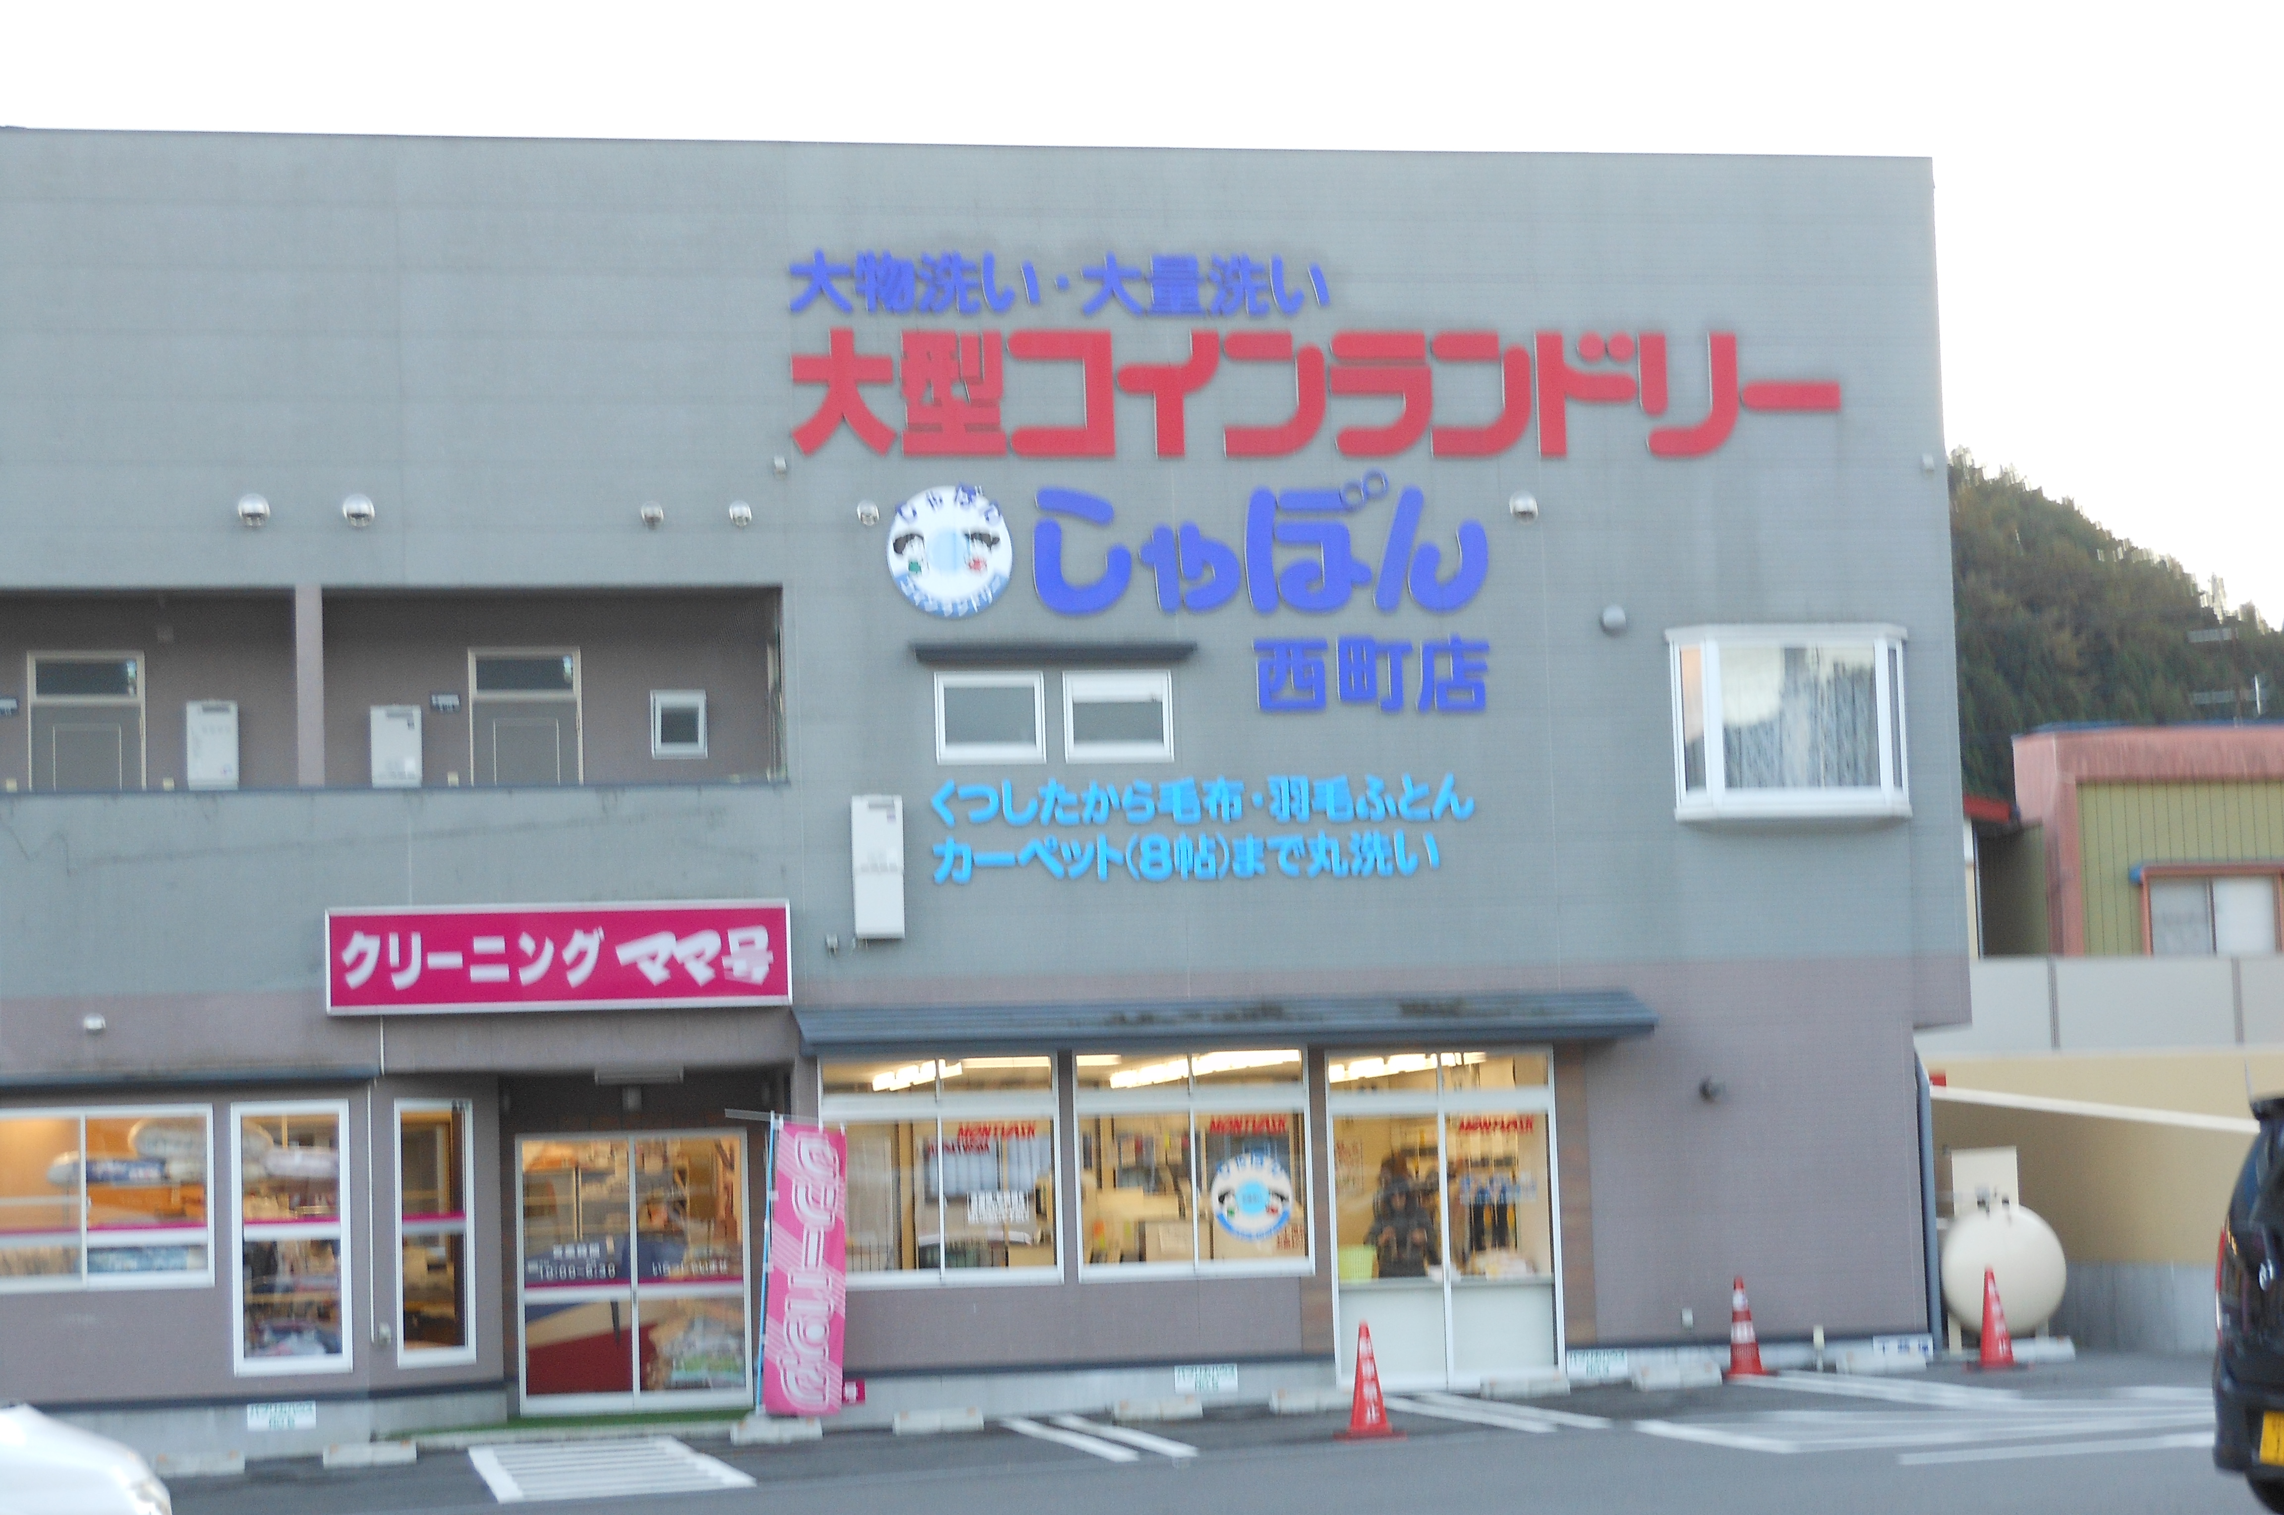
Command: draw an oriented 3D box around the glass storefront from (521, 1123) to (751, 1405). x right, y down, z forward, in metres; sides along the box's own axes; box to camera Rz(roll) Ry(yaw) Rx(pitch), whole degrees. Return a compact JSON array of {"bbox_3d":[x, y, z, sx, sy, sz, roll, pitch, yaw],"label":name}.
[{"bbox_3d":[-3.636,3.683,31.201,1.652,1.991,0.100,-1,-5,-11],"label":"glass storefront"}]

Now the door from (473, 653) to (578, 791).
[{"bbox_3d":[-4.378,0.329,30.976,0.800,2.230,0.120,-1,-5,-11],"label":"door"}]

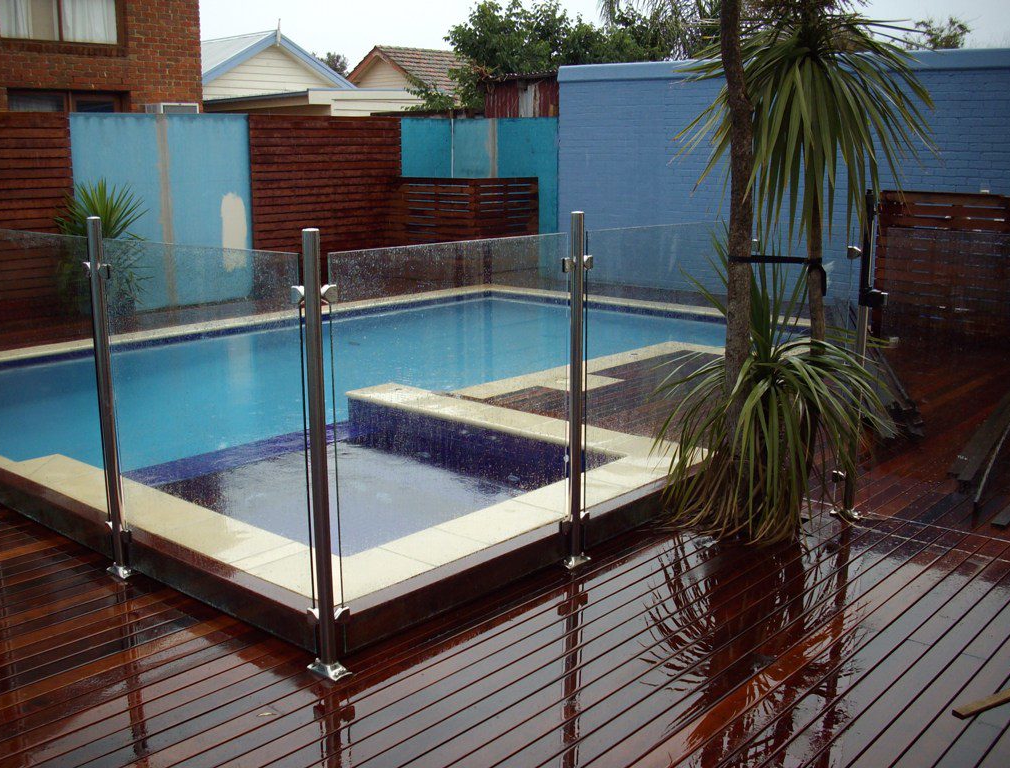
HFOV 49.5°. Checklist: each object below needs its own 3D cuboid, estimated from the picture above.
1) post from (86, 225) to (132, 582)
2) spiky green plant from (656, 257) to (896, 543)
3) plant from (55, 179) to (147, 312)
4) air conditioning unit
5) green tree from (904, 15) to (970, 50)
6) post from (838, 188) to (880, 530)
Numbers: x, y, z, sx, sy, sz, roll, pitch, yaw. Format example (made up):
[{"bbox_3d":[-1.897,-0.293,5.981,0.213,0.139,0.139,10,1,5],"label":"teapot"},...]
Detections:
[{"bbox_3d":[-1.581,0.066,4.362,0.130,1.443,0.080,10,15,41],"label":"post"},{"bbox_3d":[1.230,0.051,4.973,1.050,1.200,1.000,2,12,13],"label":"spiky green plant"},{"bbox_3d":[-4.018,-1.328,10.920,0.900,1.320,0.880,-4,12,-20],"label":"plant"},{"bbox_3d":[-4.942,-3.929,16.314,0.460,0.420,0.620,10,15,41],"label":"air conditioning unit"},{"bbox_3d":[8.725,-5.230,22.435,2.300,4.400,2.300,4,12,20],"label":"green tree"},{"bbox_3d":[1.621,-0.112,5.040,0.140,1.490,0.090,10,15,41],"label":"post"}]

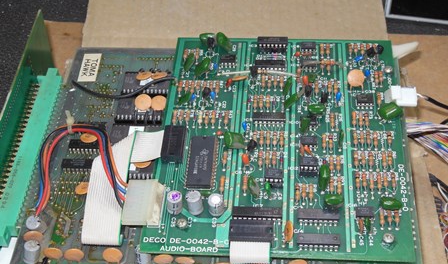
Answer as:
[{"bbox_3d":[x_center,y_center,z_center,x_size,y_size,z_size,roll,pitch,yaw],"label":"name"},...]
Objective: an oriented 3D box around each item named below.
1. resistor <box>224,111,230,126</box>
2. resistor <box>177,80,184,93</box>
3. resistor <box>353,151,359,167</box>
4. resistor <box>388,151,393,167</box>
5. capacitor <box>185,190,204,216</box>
[{"bbox_3d":[0.002,-0.008,0.389,0.003,0.003,0.008,1,48,6],"label":"resistor"},{"bbox_3d":[-0.028,-0.029,0.408,0.003,0.003,0.007,1,52,6],"label":"resistor"},{"bbox_3d":[0.075,0.015,0.364,0.003,0.003,0.008,1,52,6],"label":"resistor"},{"bbox_3d":[0.092,0.015,0.357,0.003,0.003,0.007,1,50,6],"label":"resistor"},{"bbox_3d":[-0.016,0.038,0.344,0.008,0.012,0.008,1,48,6],"label":"capacitor"}]

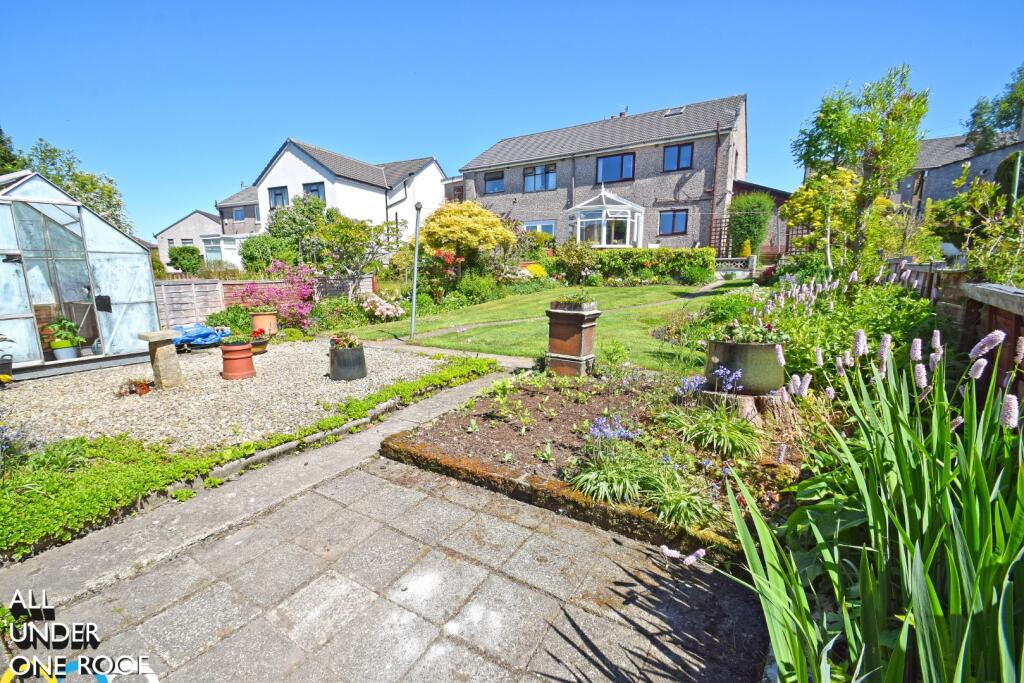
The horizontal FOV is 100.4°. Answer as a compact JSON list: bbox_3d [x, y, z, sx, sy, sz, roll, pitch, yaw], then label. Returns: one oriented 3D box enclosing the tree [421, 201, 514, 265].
[{"bbox_3d":[-1.363,-3.182,13.263,3.000,2.100,2.800,0,9,0],"label":"tree"}]

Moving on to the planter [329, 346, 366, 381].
[{"bbox_3d":[-1.820,0.224,4.751,0.330,0.342,0.330,-7,12,-35],"label":"planter"}]

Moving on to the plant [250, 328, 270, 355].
[{"bbox_3d":[-3.830,0.005,6.450,0.310,0.360,0.310,0,9,0],"label":"plant"}]

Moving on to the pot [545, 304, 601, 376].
[{"bbox_3d":[0.621,-0.016,4.411,0.430,0.720,0.430,5,11,32],"label":"pot"}]

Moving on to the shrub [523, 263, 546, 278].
[{"bbox_3d":[0.929,-2.695,16.482,0.920,0.620,0.850,0,9,0],"label":"shrub"}]

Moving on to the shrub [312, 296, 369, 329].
[{"bbox_3d":[-3.530,-0.585,8.931,1.150,0.680,1.000,5,11,29],"label":"shrub"}]

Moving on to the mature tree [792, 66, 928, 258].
[{"bbox_3d":[7.020,-3.197,8.728,2.200,4.400,2.100,7,12,37],"label":"mature tree"}]

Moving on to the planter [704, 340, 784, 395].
[{"bbox_3d":[1.820,0.167,3.340,0.540,0.370,0.540,0,9,0],"label":"planter"}]

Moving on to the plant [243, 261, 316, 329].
[{"bbox_3d":[-4.656,-0.939,8.596,1.380,1.244,1.100,-5,11,-28],"label":"plant"}]

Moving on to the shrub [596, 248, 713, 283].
[{"bbox_3d":[4.460,-2.404,13.539,3.550,1.100,0.900,5,11,29],"label":"shrub"}]

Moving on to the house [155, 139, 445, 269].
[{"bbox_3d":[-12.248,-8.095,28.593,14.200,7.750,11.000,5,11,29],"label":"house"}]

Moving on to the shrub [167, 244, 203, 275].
[{"bbox_3d":[-14.415,-3.569,18.863,1.250,1.450,1.200,0,9,0],"label":"shrub"}]

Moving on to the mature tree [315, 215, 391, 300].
[{"bbox_3d":[-3.629,-1.846,9.935,1.650,1.968,1.500,-3,10,-20],"label":"mature tree"}]

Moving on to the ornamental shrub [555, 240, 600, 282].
[{"bbox_3d":[2.024,-2.415,13.363,1.250,1.330,1.200,5,11,29],"label":"ornamental shrub"}]

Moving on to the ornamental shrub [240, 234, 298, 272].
[{"bbox_3d":[-9.015,-3.232,15.877,2.050,1.459,1.900,-5,11,-29],"label":"ornamental shrub"}]

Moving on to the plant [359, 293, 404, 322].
[{"bbox_3d":[-2.629,-0.700,8.556,0.930,0.522,0.800,-3,10,-17],"label":"plant"}]

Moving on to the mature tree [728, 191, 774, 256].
[{"bbox_3d":[8.632,-4.113,15.313,1.420,2.228,1.400,5,11,28],"label":"mature tree"}]

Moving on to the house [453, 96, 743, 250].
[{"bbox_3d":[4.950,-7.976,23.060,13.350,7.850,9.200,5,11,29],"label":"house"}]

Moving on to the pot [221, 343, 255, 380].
[{"bbox_3d":[-3.170,0.226,4.950,0.310,0.385,0.310,0,9,0],"label":"pot"}]

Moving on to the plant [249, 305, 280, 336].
[{"bbox_3d":[-4.880,-0.415,8.390,0.480,0.560,0.480,0,9,0],"label":"plant"}]

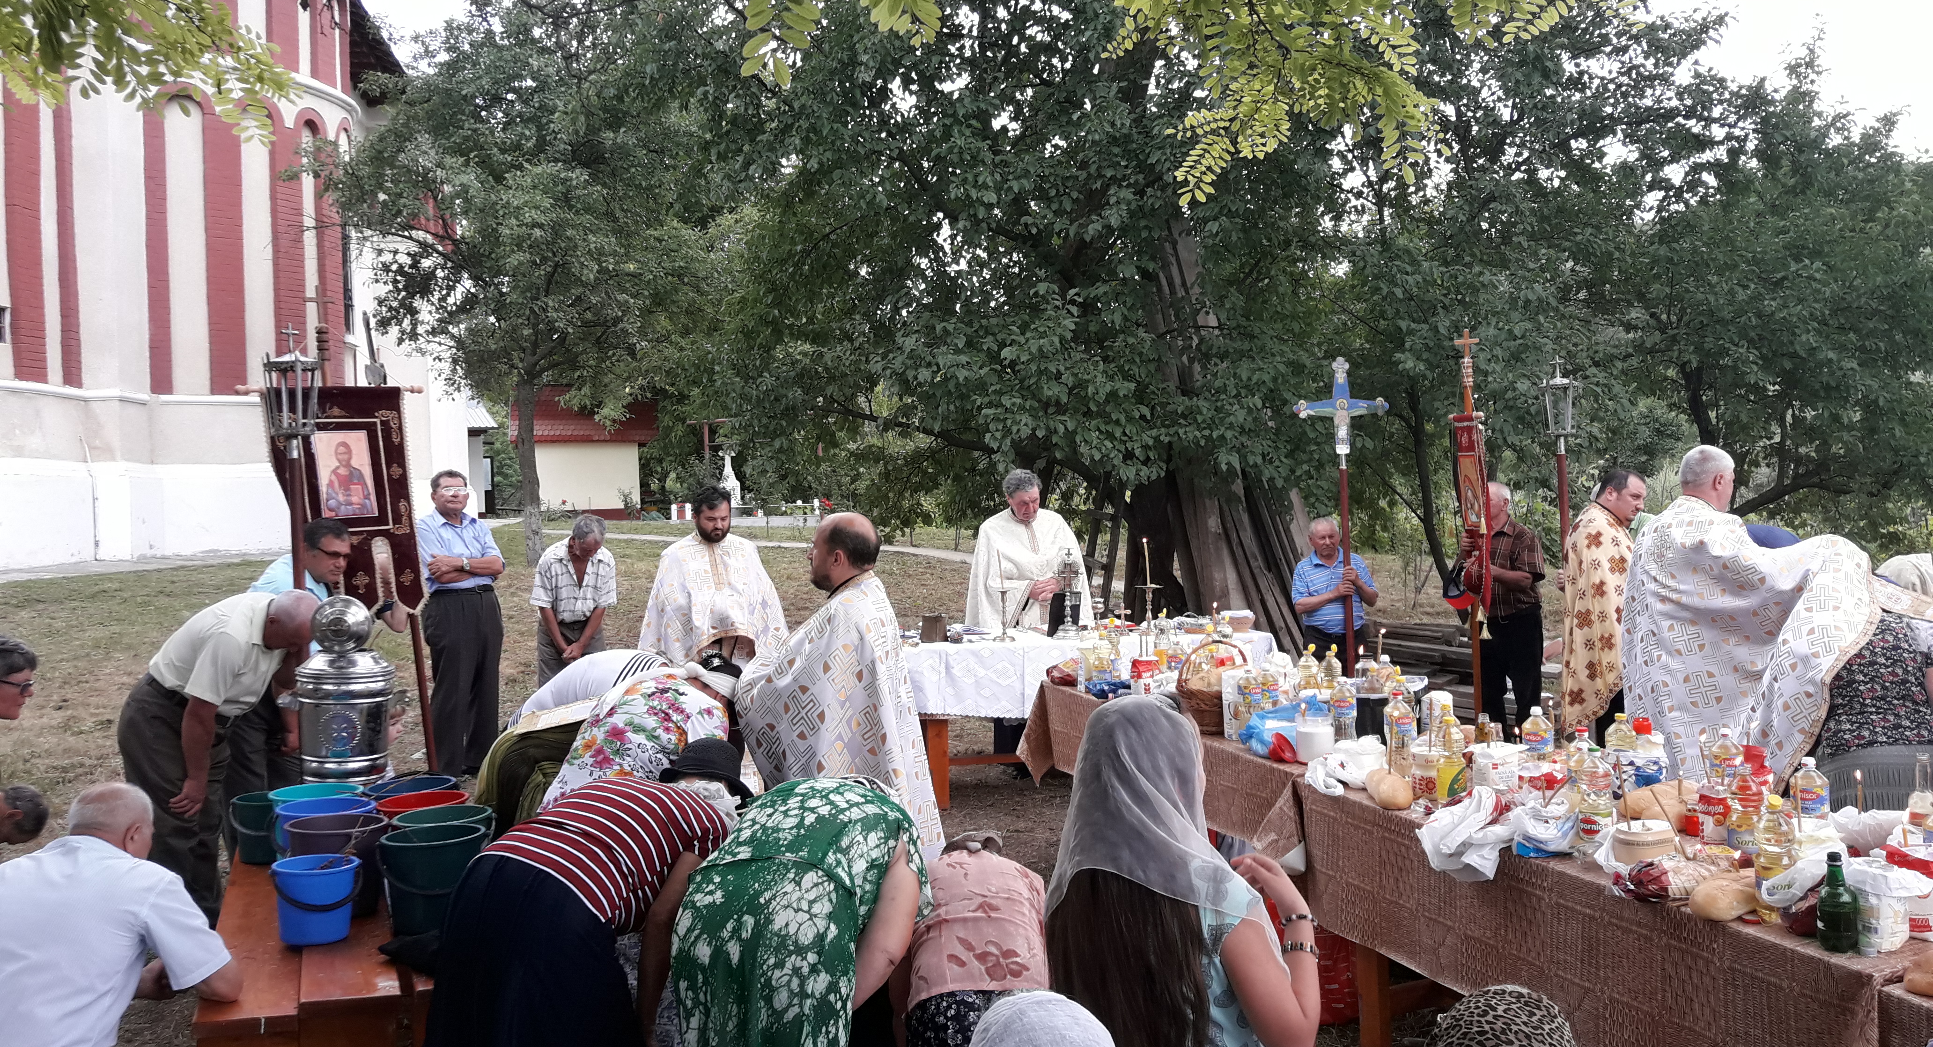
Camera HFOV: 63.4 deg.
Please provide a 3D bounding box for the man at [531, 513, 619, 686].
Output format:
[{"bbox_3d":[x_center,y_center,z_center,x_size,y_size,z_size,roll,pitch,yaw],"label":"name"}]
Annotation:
[{"bbox_3d":[-2.372,0.708,9.526,0.500,1.500,0.380,0,2,-6],"label":"man"}]

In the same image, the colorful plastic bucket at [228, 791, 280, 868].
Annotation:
[{"bbox_3d":[-2.211,0.960,4.940,0.240,0.200,0.235,-1,1,-24],"label":"colorful plastic bucket"}]

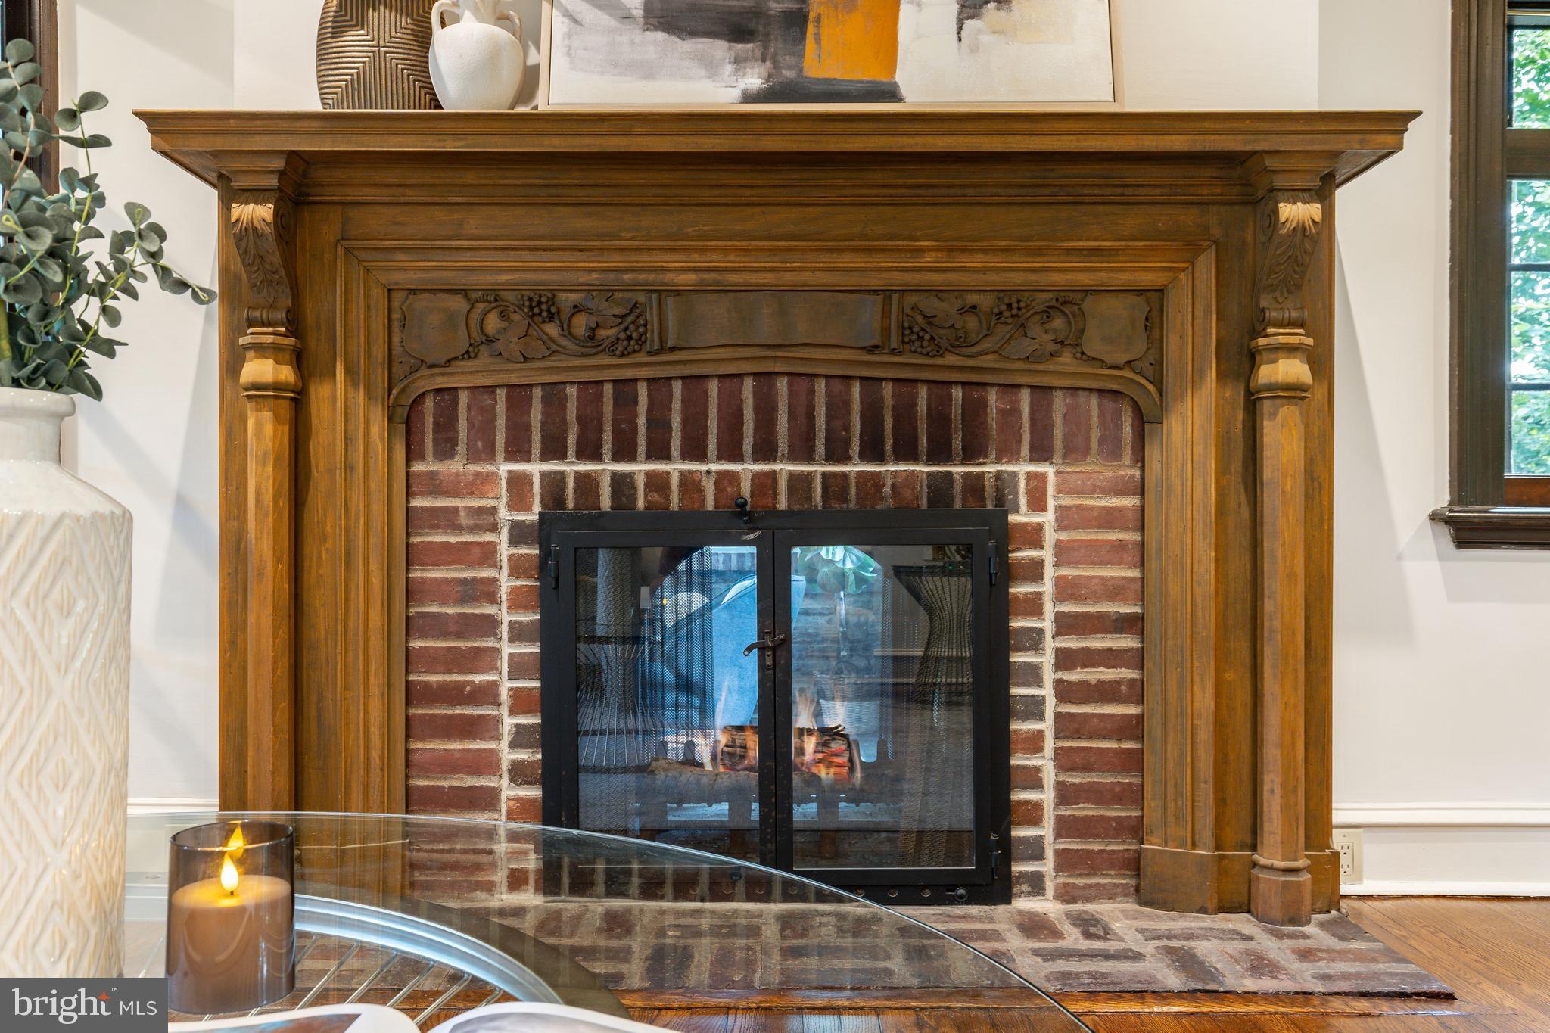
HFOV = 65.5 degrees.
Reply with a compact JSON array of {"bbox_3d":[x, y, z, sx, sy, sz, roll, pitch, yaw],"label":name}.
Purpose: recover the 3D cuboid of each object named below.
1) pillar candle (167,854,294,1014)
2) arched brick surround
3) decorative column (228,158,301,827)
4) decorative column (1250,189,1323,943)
[{"bbox_3d":[-0.383,0.284,0.850,0.078,0.096,0.078,0,0,0],"label":"pillar candle"},{"bbox_3d":[0.000,0.243,2.430,1.460,1.045,0.120,0,0,0],"label":"arched brick surround"},{"bbox_3d":[-0.965,0.063,2.280,0.122,1.410,0.130,0,0,0],"label":"decorative column"},{"bbox_3d":[0.965,0.077,2.280,0.122,1.385,0.130,0,0,0],"label":"decorative column"}]

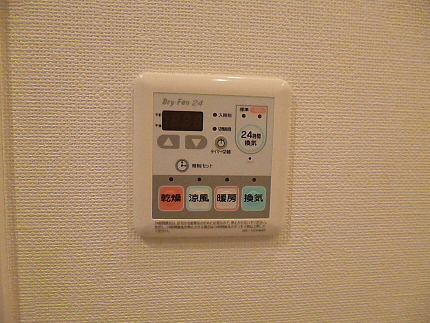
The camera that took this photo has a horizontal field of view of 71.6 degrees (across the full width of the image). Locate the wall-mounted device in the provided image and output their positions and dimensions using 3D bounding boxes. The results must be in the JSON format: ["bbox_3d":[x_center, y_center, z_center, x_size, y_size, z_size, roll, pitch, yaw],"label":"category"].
[{"bbox_3d":[-0.001,-0.003,0.218,0.118,0.122,0.016,1,2,-5],"label":"wall-mounted device"}]

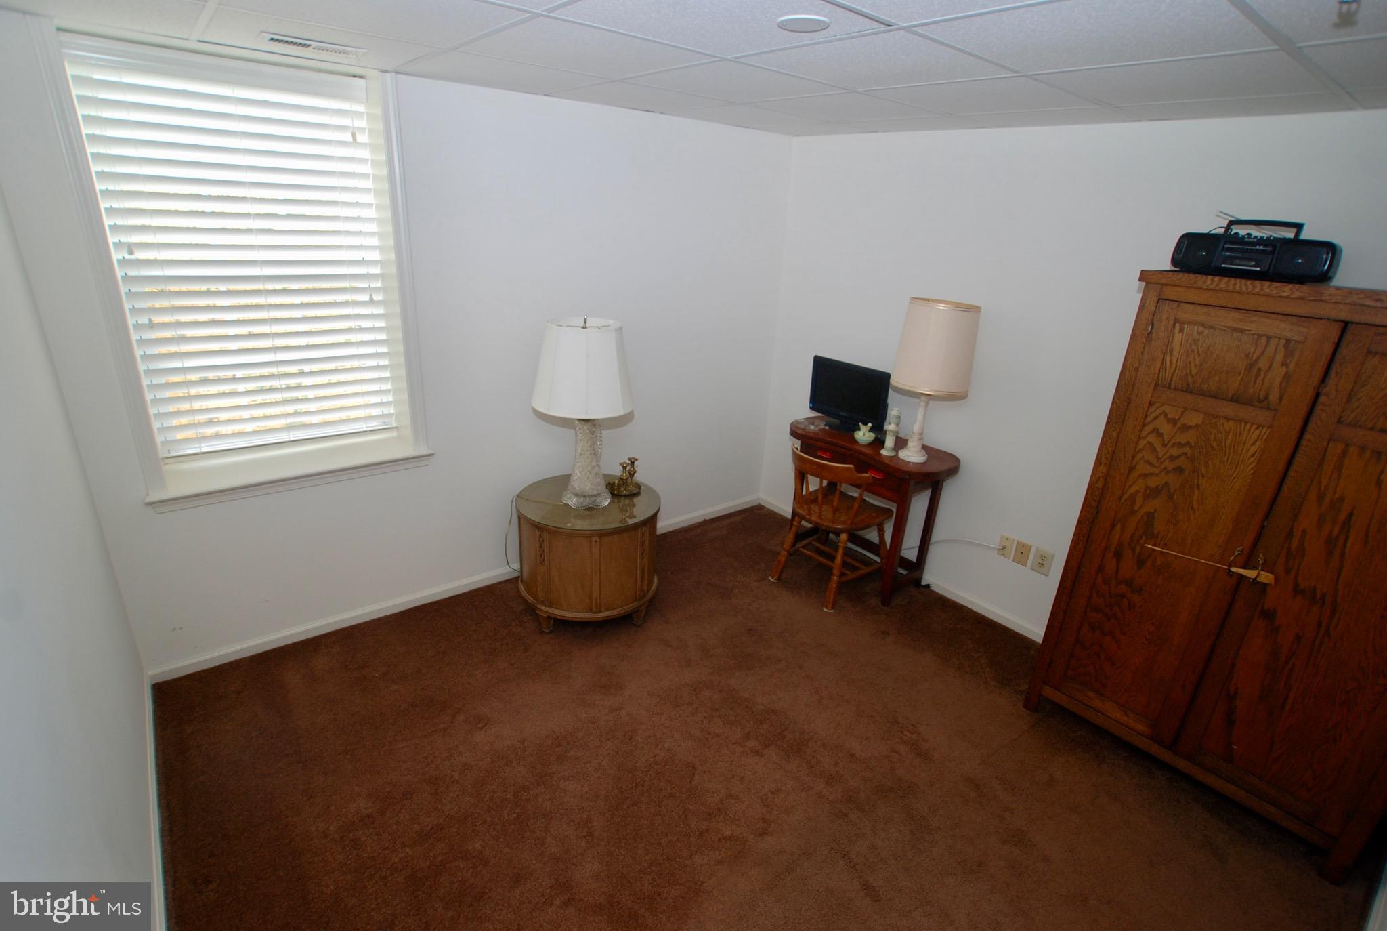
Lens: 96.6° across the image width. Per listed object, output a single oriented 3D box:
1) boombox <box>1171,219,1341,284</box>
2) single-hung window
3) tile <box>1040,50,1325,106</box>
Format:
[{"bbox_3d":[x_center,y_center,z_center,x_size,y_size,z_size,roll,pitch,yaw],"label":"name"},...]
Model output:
[{"bbox_3d":[1.713,-0.662,1.909,0.160,0.168,0.390,-12,27,-32],"label":"boombox"},{"bbox_3d":[-1.638,-0.677,2.434,0.980,1.570,0.140,-14,29,-36],"label":"single-hung window"},{"bbox_3d":[1.433,-1.134,1.816,0.600,0.025,0.600,-14,29,-36],"label":"tile"}]

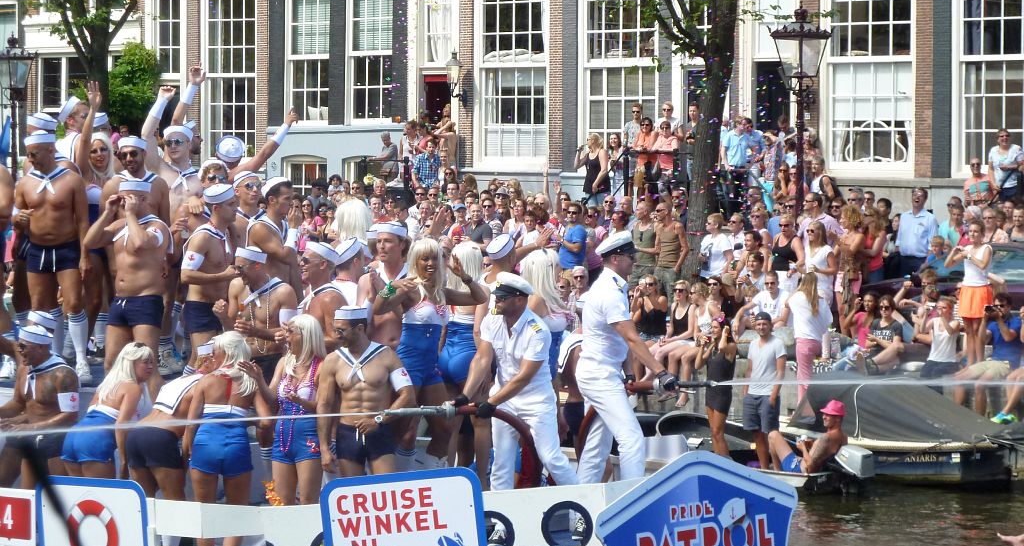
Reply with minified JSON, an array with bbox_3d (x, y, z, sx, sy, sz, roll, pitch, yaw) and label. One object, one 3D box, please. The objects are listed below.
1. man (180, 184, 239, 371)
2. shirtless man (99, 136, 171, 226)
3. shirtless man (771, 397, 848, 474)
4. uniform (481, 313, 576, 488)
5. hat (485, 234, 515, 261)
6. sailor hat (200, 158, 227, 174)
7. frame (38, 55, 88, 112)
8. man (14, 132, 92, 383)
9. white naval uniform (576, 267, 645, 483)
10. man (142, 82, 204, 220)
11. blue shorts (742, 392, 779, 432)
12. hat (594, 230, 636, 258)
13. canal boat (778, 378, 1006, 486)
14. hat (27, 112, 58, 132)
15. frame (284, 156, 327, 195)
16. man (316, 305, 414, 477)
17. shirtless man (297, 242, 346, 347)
[{"bbox_3d":[-2.096,0.291,21.443,0.450,1.830,0.520,2,3,32],"label":"man"},{"bbox_3d":[-2.832,-0.138,23.134,0.540,1.790,0.350,1,2,7],"label":"shirtless man"},{"bbox_3d":[3.111,1.778,32.317,0.850,0.880,0.520,1,2,15],"label":"shirtless man"},{"bbox_3d":[0.105,0.916,19.500,0.550,1.380,0.500,3,4,40],"label":"uniform"},{"bbox_3d":[-0.087,-0.185,21.500,0.210,0.100,0.230,-19,27,29],"label":"hat"},{"bbox_3d":[-2.183,-0.772,22.500,0.220,0.100,0.230,-1,-35,-10],"label":"sailor hat"},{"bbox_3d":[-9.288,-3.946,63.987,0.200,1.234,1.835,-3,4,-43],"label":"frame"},{"bbox_3d":[-3.337,-0.115,22.448,0.540,1.840,0.380,0,3,10],"label":"man"},{"bbox_3d":[0.553,0.718,17.639,0.420,1.500,0.500,0,3,-2],"label":"white naval uniform"},{"bbox_3d":[-2.584,-0.383,23.541,0.560,2.130,0.380,0,2,3],"label":"man"},{"bbox_3d":[2.601,1.450,32.200,0.380,0.430,0.280,1,3,20],"label":"blue shorts"},{"bbox_3d":[0.673,-0.171,19.900,0.275,0.155,0.260,-22,2,-5],"label":"hat"},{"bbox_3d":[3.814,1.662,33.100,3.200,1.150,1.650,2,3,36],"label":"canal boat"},{"bbox_3d":[-3.479,-1.123,22.800,0.235,0.120,0.220,11,4,-9],"label":"hat"},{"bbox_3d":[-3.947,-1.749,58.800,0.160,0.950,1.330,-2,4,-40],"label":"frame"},{"bbox_3d":[-0.991,1.123,20.735,0.640,1.810,0.380,1,2,12],"label":"man"},{"bbox_3d":[-1.224,0.711,19.848,0.380,1.830,0.500,-1,3,-18],"label":"shirtless man"}]

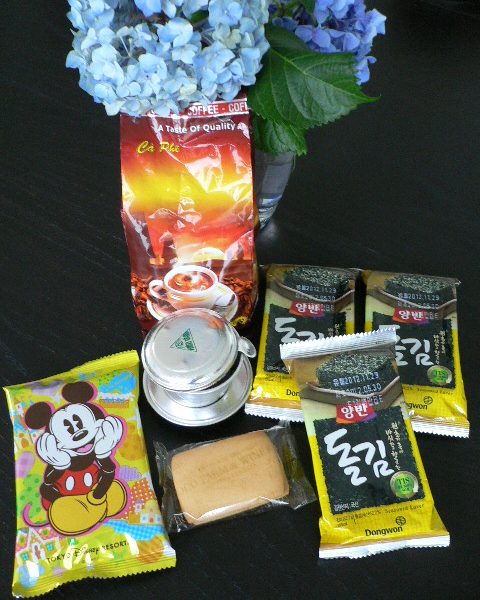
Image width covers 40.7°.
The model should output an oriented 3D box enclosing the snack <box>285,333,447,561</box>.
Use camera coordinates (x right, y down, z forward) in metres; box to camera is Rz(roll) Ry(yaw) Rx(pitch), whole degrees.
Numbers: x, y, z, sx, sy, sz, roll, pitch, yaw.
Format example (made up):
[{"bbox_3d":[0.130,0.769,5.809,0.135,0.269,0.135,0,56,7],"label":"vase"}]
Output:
[{"bbox_3d":[0.091,0.108,0.496,0.092,0.019,0.158,-8,68,-6],"label":"snack"}]

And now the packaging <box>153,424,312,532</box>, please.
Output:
[{"bbox_3d":[-0.008,0.133,0.501,0.110,0.014,0.070,-15,53,-11],"label":"packaging"}]

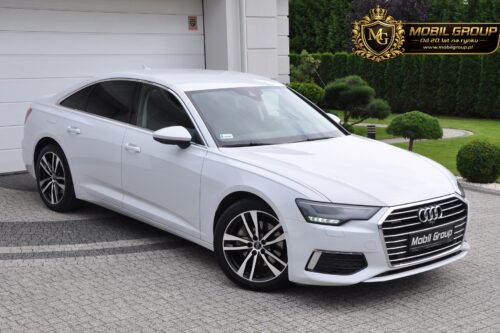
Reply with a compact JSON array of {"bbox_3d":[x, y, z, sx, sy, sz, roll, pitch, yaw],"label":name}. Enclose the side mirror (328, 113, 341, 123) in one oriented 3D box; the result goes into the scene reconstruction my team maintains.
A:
[{"bbox_3d":[0.801,-0.405,6.735,0.240,0.170,0.160,-7,13,-42],"label":"side mirror"}]

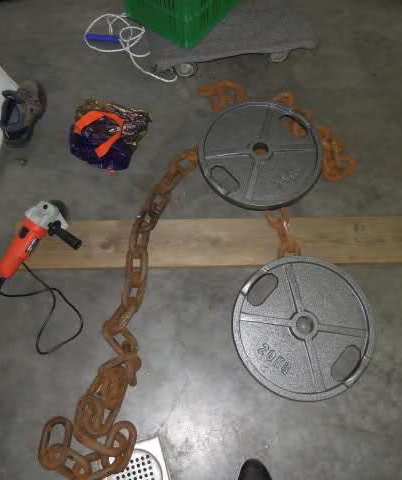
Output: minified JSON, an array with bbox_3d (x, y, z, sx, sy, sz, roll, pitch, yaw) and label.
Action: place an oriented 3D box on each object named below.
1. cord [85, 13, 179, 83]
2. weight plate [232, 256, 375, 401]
[{"bbox_3d":[-0.306,-0.840,1.919,0.400,0.040,0.380,-1,67,0],"label":"cord"},{"bbox_3d":[0.325,0.276,1.422,0.450,0.040,0.450,0,75,-2],"label":"weight plate"}]

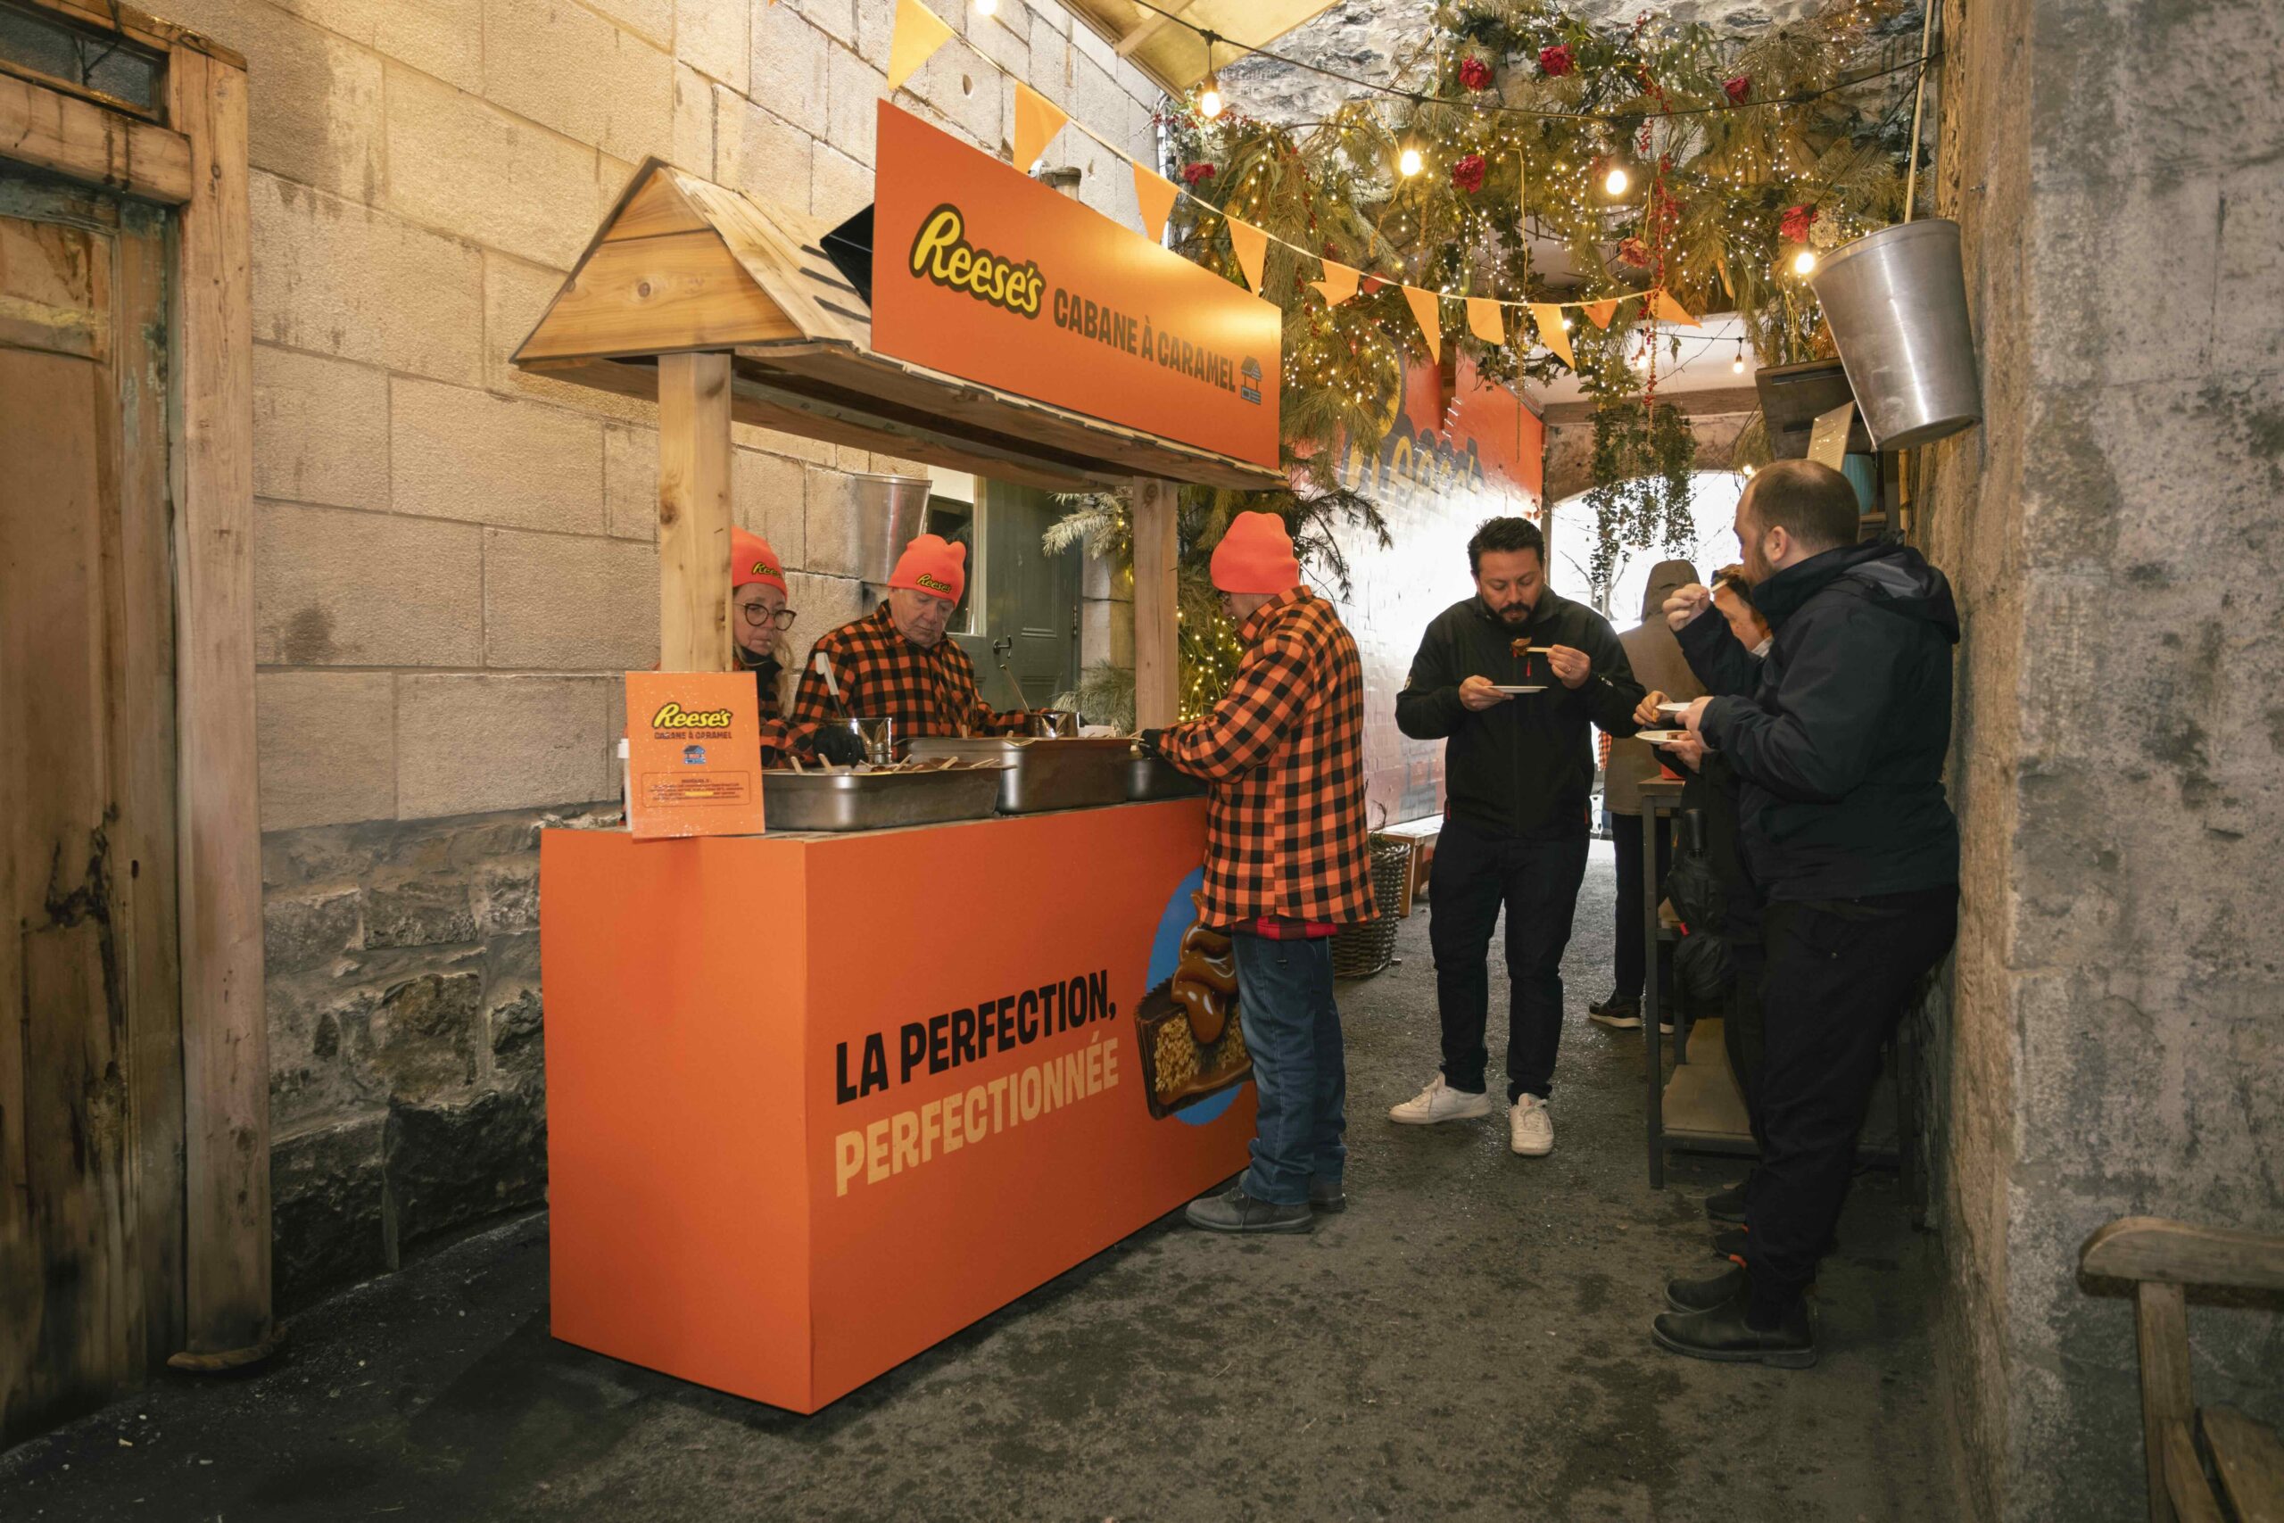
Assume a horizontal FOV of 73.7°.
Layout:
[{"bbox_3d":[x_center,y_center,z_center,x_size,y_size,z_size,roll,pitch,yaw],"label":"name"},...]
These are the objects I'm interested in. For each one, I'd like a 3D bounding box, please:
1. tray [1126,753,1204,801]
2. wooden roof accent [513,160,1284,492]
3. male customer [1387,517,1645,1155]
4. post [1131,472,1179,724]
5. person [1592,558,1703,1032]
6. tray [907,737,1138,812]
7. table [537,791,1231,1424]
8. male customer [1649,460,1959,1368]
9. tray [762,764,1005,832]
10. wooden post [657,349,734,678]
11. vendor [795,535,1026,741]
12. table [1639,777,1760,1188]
[{"bbox_3d":[-0.017,0.037,3.914,0.330,0.100,0.530,1,2,31],"label":"tray"},{"bbox_3d":[-0.410,-0.884,3.446,0.820,0.420,1.760,1,2,31],"label":"wooden roof accent"},{"bbox_3d":[1.069,0.172,4.391,0.720,1.755,0.520,0,2,9],"label":"male customer"},{"bbox_3d":[0.043,-0.340,4.139,0.090,0.838,0.090,1,2,31],"label":"post"},{"bbox_3d":[2.002,0.119,5.821,0.520,1.760,0.420,-1,2,-14],"label":"person"},{"bbox_3d":[-0.287,0.030,3.706,0.325,0.152,0.530,0,2,31],"label":"tray"},{"bbox_3d":[-0.396,0.610,3.603,0.690,1.000,1.850,0,2,31],"label":"table"},{"bbox_3d":[1.252,0.269,2.897,0.560,1.690,0.580,0,2,27],"label":"male customer"},{"bbox_3d":[-0.549,0.072,3.123,0.325,0.104,0.530,0,2,31],"label":"tray"},{"bbox_3d":[-0.796,-0.291,2.742,0.090,0.838,0.090,1,2,31],"label":"wooden post"},{"bbox_3d":[-0.644,0.236,4.208,0.500,1.720,0.620,1,2,44],"label":"vendor"},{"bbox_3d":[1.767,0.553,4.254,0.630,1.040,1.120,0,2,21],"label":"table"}]

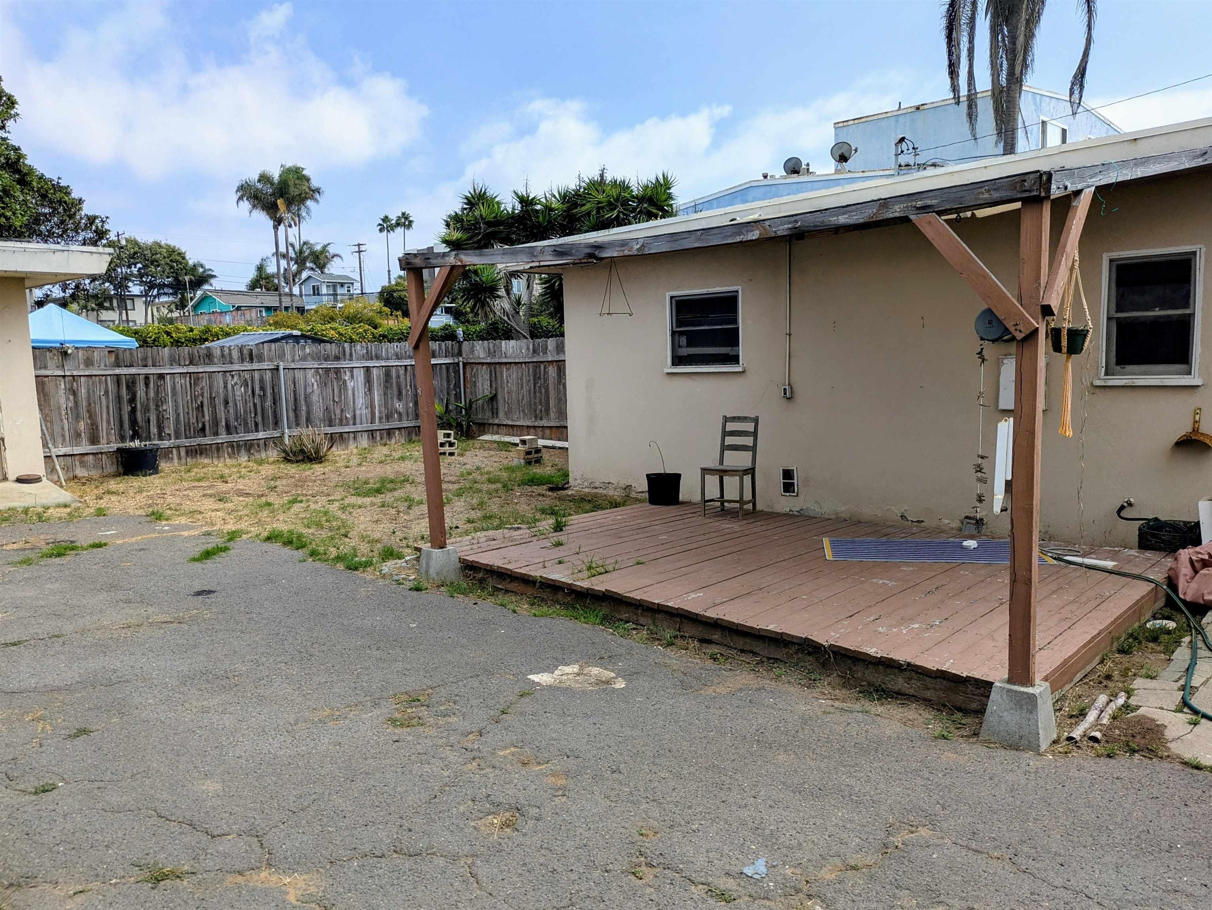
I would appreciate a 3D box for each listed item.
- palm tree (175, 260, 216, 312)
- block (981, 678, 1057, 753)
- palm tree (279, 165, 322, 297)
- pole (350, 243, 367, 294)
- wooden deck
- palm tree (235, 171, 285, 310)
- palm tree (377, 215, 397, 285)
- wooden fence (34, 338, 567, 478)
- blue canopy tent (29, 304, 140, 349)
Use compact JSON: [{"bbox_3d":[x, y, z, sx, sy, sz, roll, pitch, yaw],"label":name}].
[{"bbox_3d":[-41.171,-16.512,88.329,4.400,6.230,4.400,-4,6,-24],"label":"palm tree"},{"bbox_3d":[1.856,1.142,3.921,0.250,0.247,0.250,4,8,43],"label":"block"},{"bbox_3d":[-27.726,-19.531,80.736,4.600,14.160,4.600,-3,6,-18],"label":"palm tree"},{"bbox_3d":[-31.487,-22.319,112.523,2.300,9.940,0.500,-3,6,-15],"label":"pole"},{"bbox_3d":[1.248,0.845,6.663,4.820,0.190,3.290,4,8,43],"label":"wooden deck"},{"bbox_3d":[-27.214,-16.719,70.635,4.800,12.220,4.800,-4,6,-20],"label":"palm tree"},{"bbox_3d":[-34.355,-30.196,138.813,3.000,15.540,3.000,-3,6,-13],"label":"palm tree"},{"bbox_3d":[-4.253,-0.859,13.375,7.160,1.880,2.900,-6,8,-39],"label":"wooden fence"},{"bbox_3d":[-14.077,-2.204,22.474,3.050,3.330,3.050,4,8,43],"label":"blue canopy tent"}]

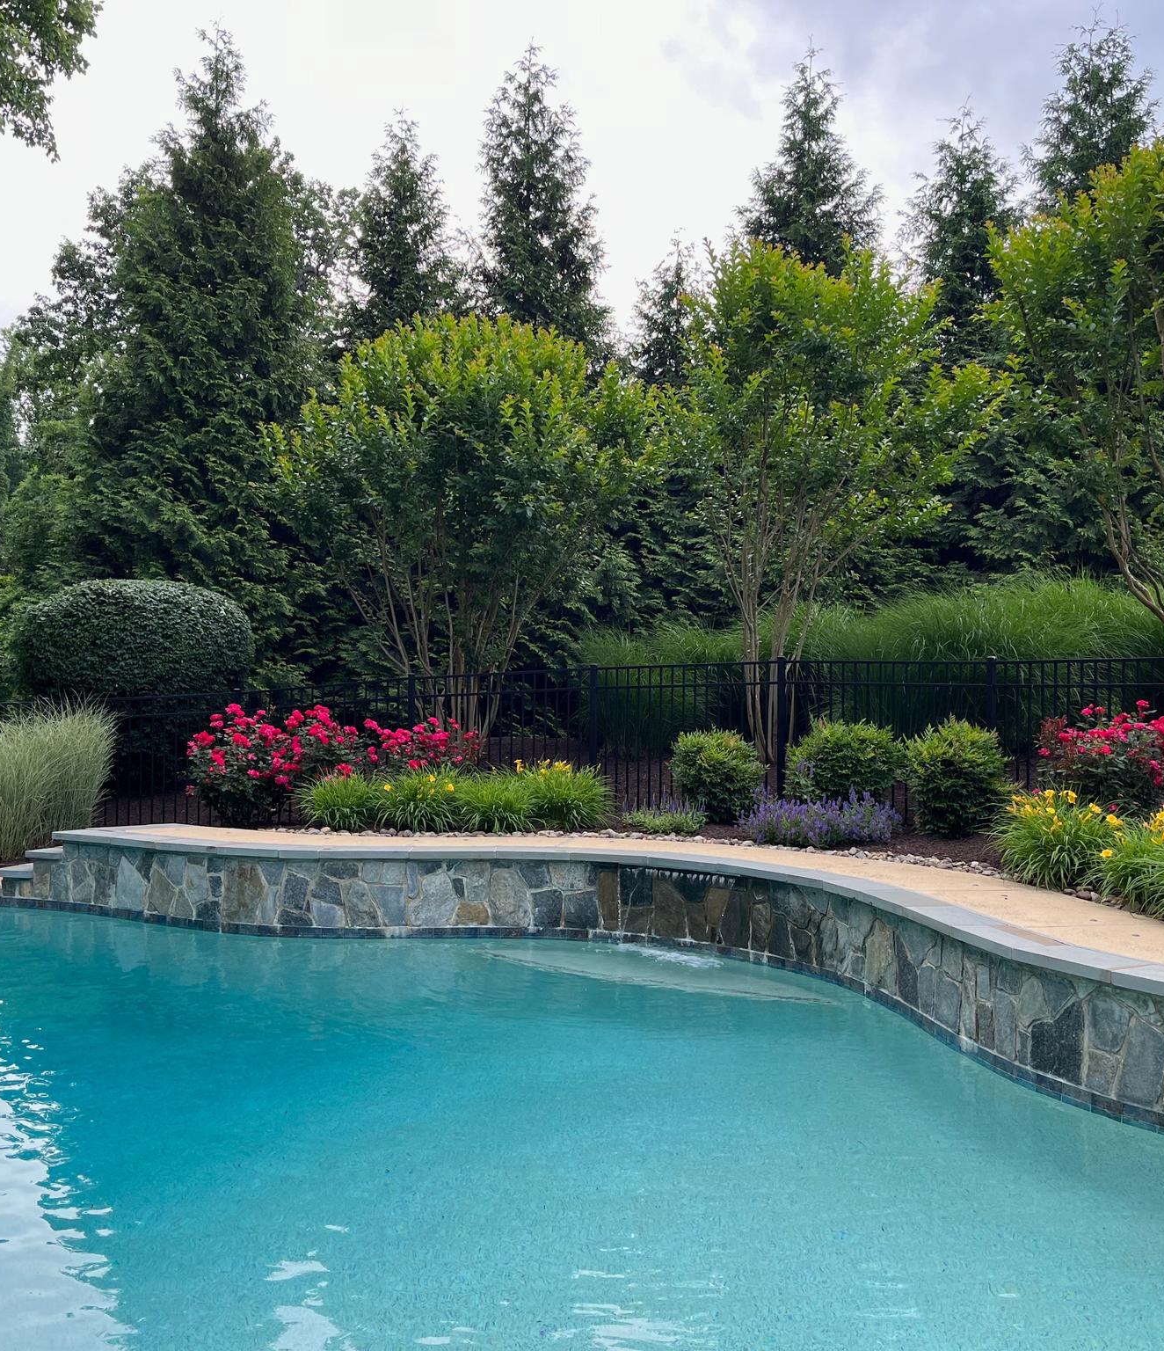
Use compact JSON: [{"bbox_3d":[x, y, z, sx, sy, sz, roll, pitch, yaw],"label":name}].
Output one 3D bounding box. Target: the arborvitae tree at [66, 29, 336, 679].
[{"bbox_3d":[-4.877,-3.536,17.300,3.510,9.430,3.400,0,0,0],"label":"arborvitae tree"}]

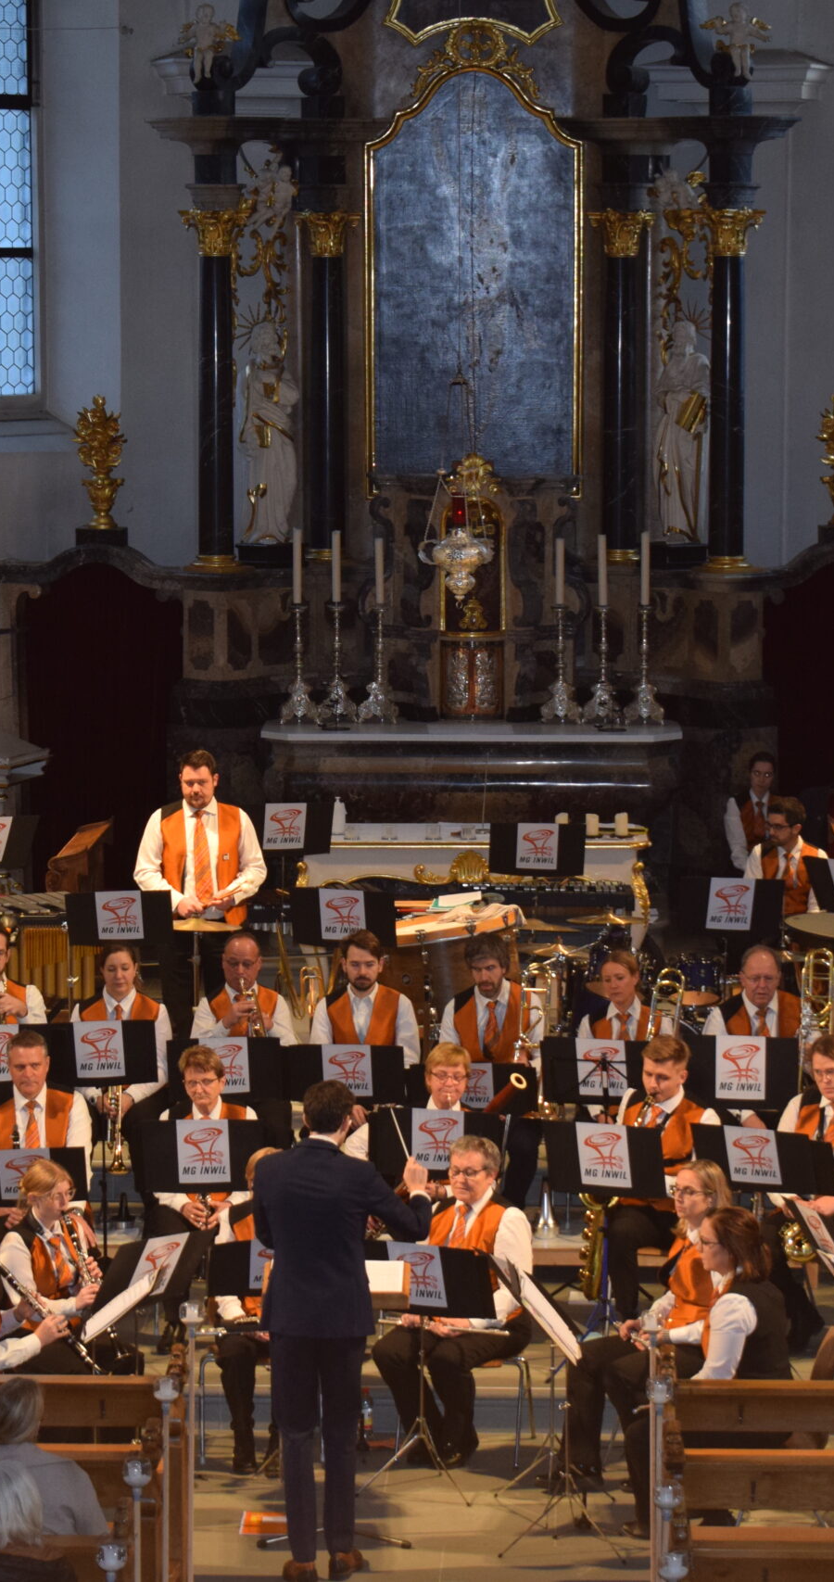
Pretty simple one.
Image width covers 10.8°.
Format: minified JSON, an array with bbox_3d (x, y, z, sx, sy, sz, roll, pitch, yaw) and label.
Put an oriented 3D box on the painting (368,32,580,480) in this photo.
[{"bbox_3d":[0.353,-3.271,27.104,1.300,2.732,0.140,0,7,1],"label":"painting"}]

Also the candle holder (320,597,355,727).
[{"bbox_3d":[-0.473,-0.761,26.300,0.210,0.750,0.200,0,7,2],"label":"candle holder"}]

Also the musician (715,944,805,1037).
[{"bbox_3d":[1.493,1.315,19.433,0.490,1.220,0.760,1,8,8],"label":"musician"}]

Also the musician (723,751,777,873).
[{"bbox_3d":[2.004,0.441,25.872,0.500,1.300,0.800,0,7,-3],"label":"musician"}]

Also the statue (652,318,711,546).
[{"bbox_3d":[1.669,-2.282,27.900,0.380,1.440,0.320,1,7,8],"label":"statue"}]

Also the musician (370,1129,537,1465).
[{"bbox_3d":[0.131,2.056,17.884,0.540,1.260,0.800,3,7,20],"label":"musician"}]

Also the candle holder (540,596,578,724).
[{"bbox_3d":[0.870,-0.790,26.913,0.225,0.750,0.220,0,7,0],"label":"candle holder"}]

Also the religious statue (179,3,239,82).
[{"bbox_3d":[-1.267,-4.554,26.942,0.380,0.490,0.280,0,7,-3],"label":"religious statue"}]

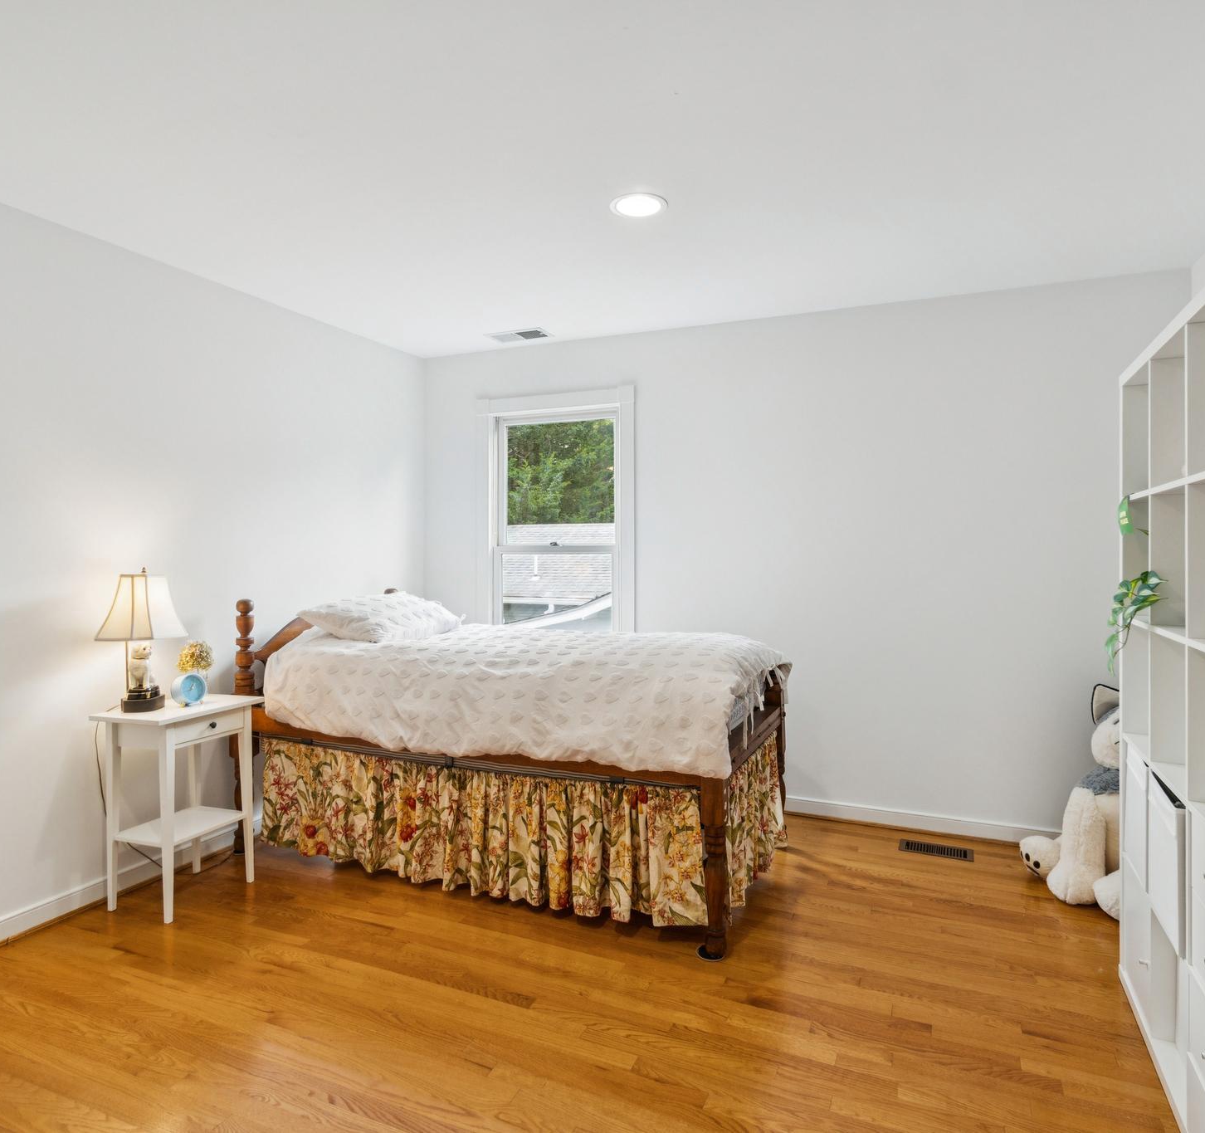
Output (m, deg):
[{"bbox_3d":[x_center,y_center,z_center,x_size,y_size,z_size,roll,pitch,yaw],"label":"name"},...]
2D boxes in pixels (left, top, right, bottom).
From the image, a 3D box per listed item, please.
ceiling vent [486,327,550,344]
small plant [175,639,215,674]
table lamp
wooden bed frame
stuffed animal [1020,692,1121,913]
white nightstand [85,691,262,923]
[{"bbox_3d":[-0.447,-1.237,3.820,0.340,0.020,0.185,0,1,24],"label":"ceiling vent"},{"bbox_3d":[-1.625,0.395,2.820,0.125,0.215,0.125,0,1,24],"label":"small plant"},{"bbox_3d":[-1.695,0.268,2.610,0.220,0.520,0.210,0,1,0],"label":"table lamp"},{"bbox_3d":[-0.408,0.678,3.045,2.140,1.080,0.990,0,1,24],"label":"wooden bed frame"},{"bbox_3d":[1.950,0.860,2.720,0.540,0.710,0.580,-1,1,-41],"label":"stuffed animal"},{"bbox_3d":[-1.566,0.880,2.652,0.340,0.700,0.450,0,1,24],"label":"white nightstand"}]

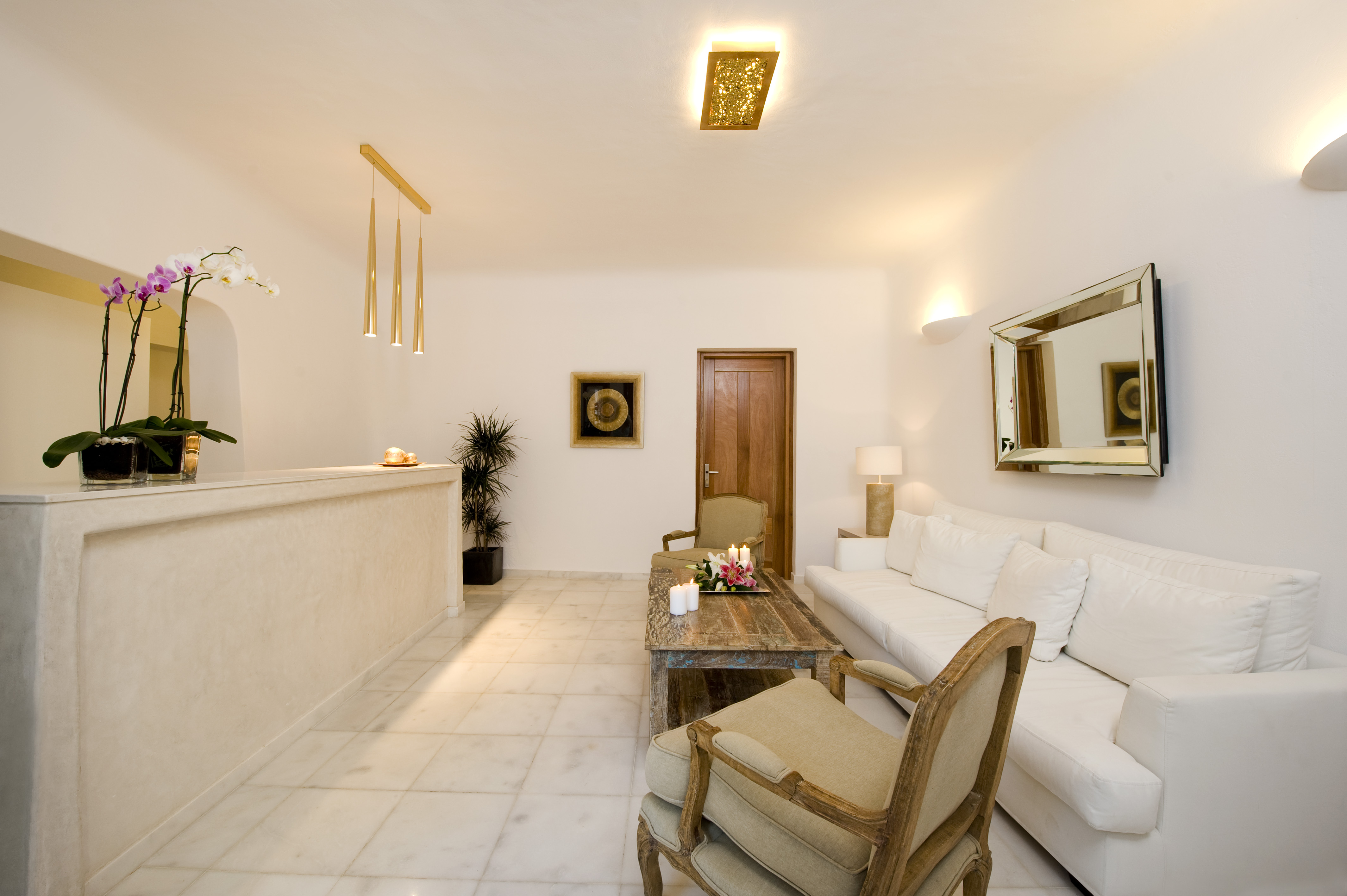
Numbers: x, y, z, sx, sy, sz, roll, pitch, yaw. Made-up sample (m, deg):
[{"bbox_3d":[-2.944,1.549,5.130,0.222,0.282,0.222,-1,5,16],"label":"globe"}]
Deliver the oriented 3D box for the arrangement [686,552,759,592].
[{"bbox_3d":[0.283,0.698,3.001,0.416,0.205,0.280,1,0,0],"label":"arrangement"}]

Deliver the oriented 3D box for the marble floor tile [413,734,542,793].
[{"bbox_3d":[-0.763,1.257,2.086,0.400,0.020,0.390,1,0,0],"label":"marble floor tile"}]

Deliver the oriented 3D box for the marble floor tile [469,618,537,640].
[{"bbox_3d":[-1.167,1.260,3.631,0.400,0.020,0.390,1,0,0],"label":"marble floor tile"}]

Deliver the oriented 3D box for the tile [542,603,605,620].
[{"bbox_3d":[-0.745,1.224,3.877,0.393,0.015,0.369,1,0,0],"label":"tile"}]

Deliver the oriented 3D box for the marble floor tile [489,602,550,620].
[{"bbox_3d":[-1.137,1.216,3.876,0.393,0.015,0.369,1,0,0],"label":"marble floor tile"}]

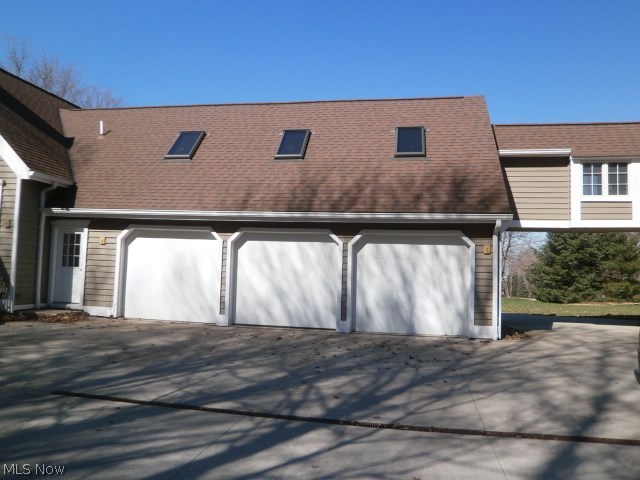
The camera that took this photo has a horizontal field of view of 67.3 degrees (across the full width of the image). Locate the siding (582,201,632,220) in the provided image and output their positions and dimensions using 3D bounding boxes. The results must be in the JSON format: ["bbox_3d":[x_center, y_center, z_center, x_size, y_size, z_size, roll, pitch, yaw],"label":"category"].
[{"bbox_3d":[7.783,-0.794,13.053,1.274,0.514,0.060,1,-3,11],"label":"siding"}]

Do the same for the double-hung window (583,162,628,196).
[{"bbox_3d":[7.780,-1.650,13.098,1.182,0.923,0.100,1,-3,11],"label":"double-hung window"}]

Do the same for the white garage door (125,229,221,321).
[{"bbox_3d":[-3.967,0.942,12.782,2.780,2.420,0.100,1,-3,11],"label":"white garage door"}]

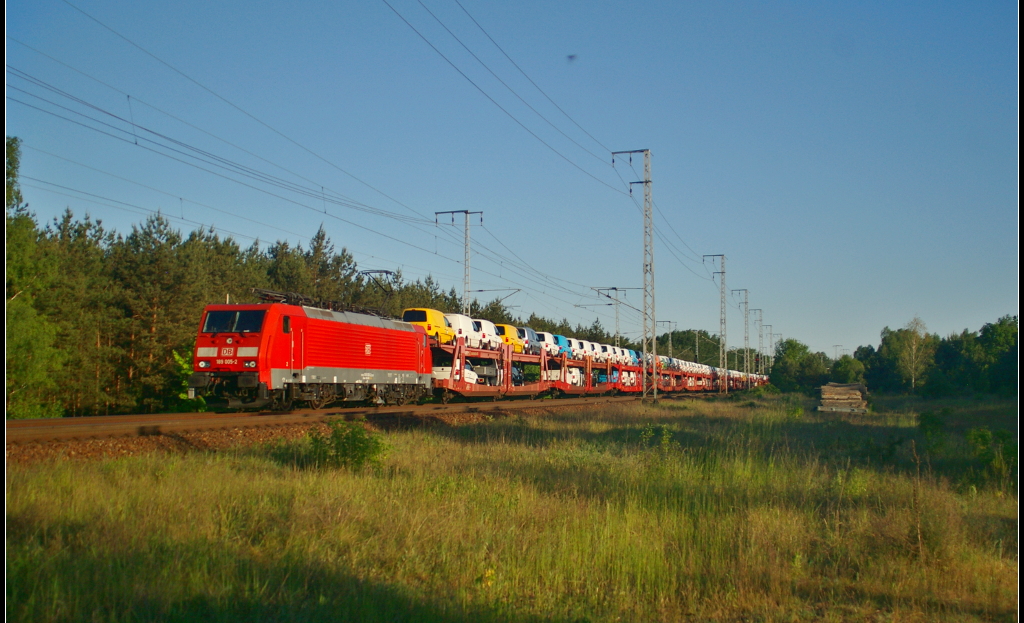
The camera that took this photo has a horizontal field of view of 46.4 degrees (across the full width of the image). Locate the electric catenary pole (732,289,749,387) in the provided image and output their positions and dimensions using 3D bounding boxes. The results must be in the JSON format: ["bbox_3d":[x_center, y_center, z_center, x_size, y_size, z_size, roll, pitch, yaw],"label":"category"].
[{"bbox_3d":[39.410,5.090,205.010,3.000,17.570,0.850,-1,-4,14],"label":"electric catenary pole"}]

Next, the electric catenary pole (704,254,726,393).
[{"bbox_3d":[26.070,1.650,152.550,3.000,17.800,0.850,-1,-4,14],"label":"electric catenary pole"}]

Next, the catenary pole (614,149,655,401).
[{"bbox_3d":[8.640,-2.550,84.030,3.000,17.720,0.850,-1,-4,14],"label":"catenary pole"}]

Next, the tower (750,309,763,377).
[{"bbox_3d":[53.330,8.550,259.710,3.000,17.650,0.850,-1,-4,14],"label":"tower"}]

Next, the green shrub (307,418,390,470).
[{"bbox_3d":[-3.013,2.497,22.000,1.450,1.120,1.300,0,-4,-8],"label":"green shrub"}]

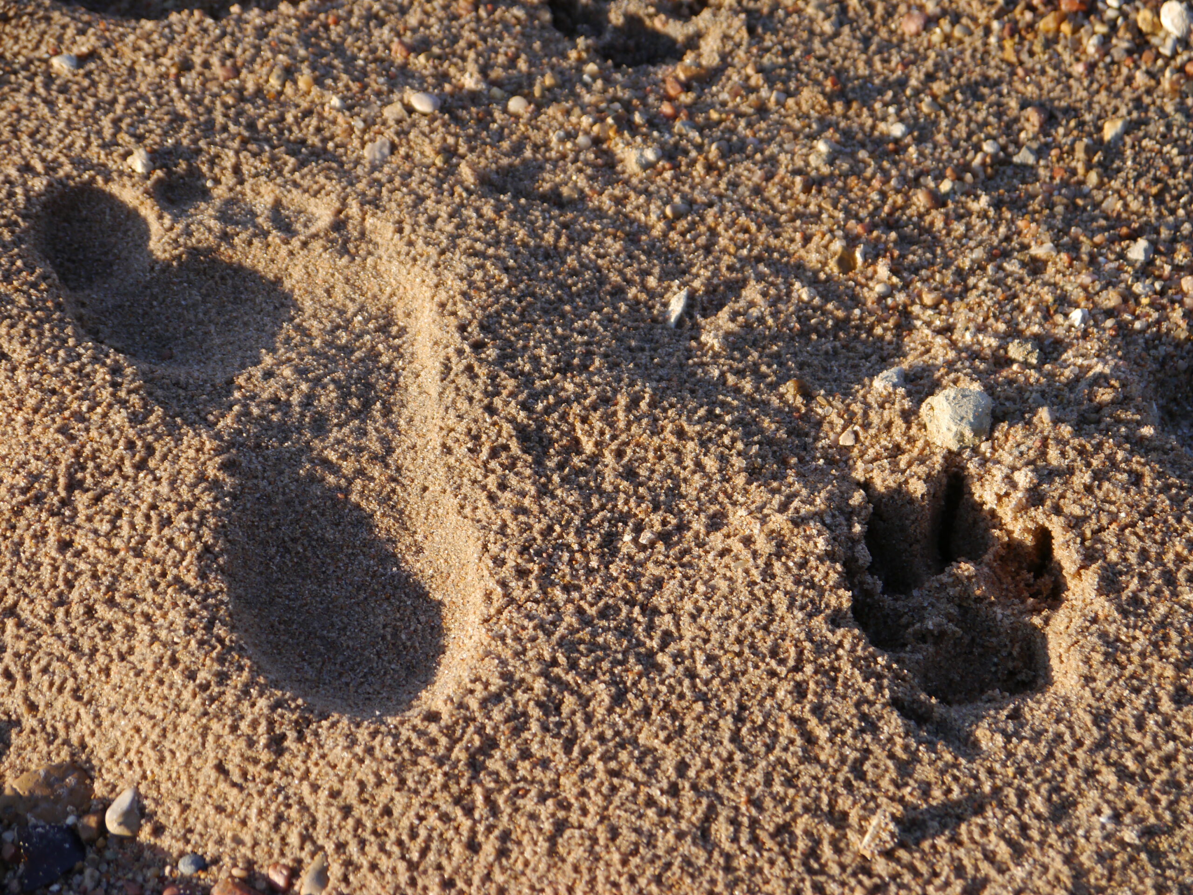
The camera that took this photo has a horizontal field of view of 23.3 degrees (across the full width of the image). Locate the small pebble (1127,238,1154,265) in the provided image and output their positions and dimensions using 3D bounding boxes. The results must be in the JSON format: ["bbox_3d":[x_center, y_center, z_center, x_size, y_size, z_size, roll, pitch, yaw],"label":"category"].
[{"bbox_3d":[0.177,-0.064,0.941,0.009,0.007,0.009,0,43,0],"label":"small pebble"}]

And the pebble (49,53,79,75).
[{"bbox_3d":[-0.195,-0.141,1.062,0.010,0.006,0.009,0,51,0],"label":"pebble"}]

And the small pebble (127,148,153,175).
[{"bbox_3d":[-0.162,-0.102,1.030,0.009,0.007,0.011,0,51,0],"label":"small pebble"}]

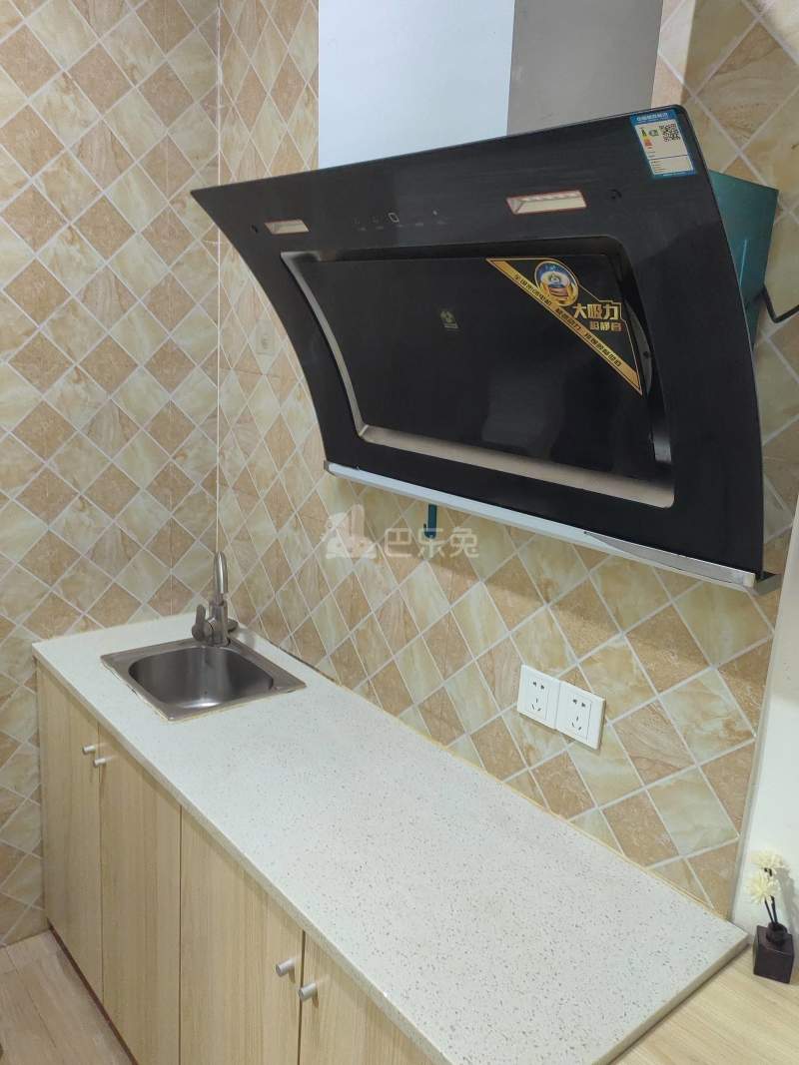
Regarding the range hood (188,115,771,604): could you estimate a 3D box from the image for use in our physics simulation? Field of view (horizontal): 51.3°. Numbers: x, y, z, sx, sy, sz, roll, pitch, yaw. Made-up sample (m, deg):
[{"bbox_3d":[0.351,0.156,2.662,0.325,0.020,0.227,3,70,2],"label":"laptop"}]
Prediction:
[{"bbox_3d":[0.080,-0.249,1.209,0.373,0.485,0.905,-8,18,-40],"label":"range hood"}]

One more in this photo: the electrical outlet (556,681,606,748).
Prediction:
[{"bbox_3d":[0.290,0.292,1.334,0.010,0.086,0.086,-8,18,-39],"label":"electrical outlet"}]

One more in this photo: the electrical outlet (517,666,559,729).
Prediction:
[{"bbox_3d":[0.236,0.276,1.396,0.010,0.086,0.086,-8,18,-39],"label":"electrical outlet"}]

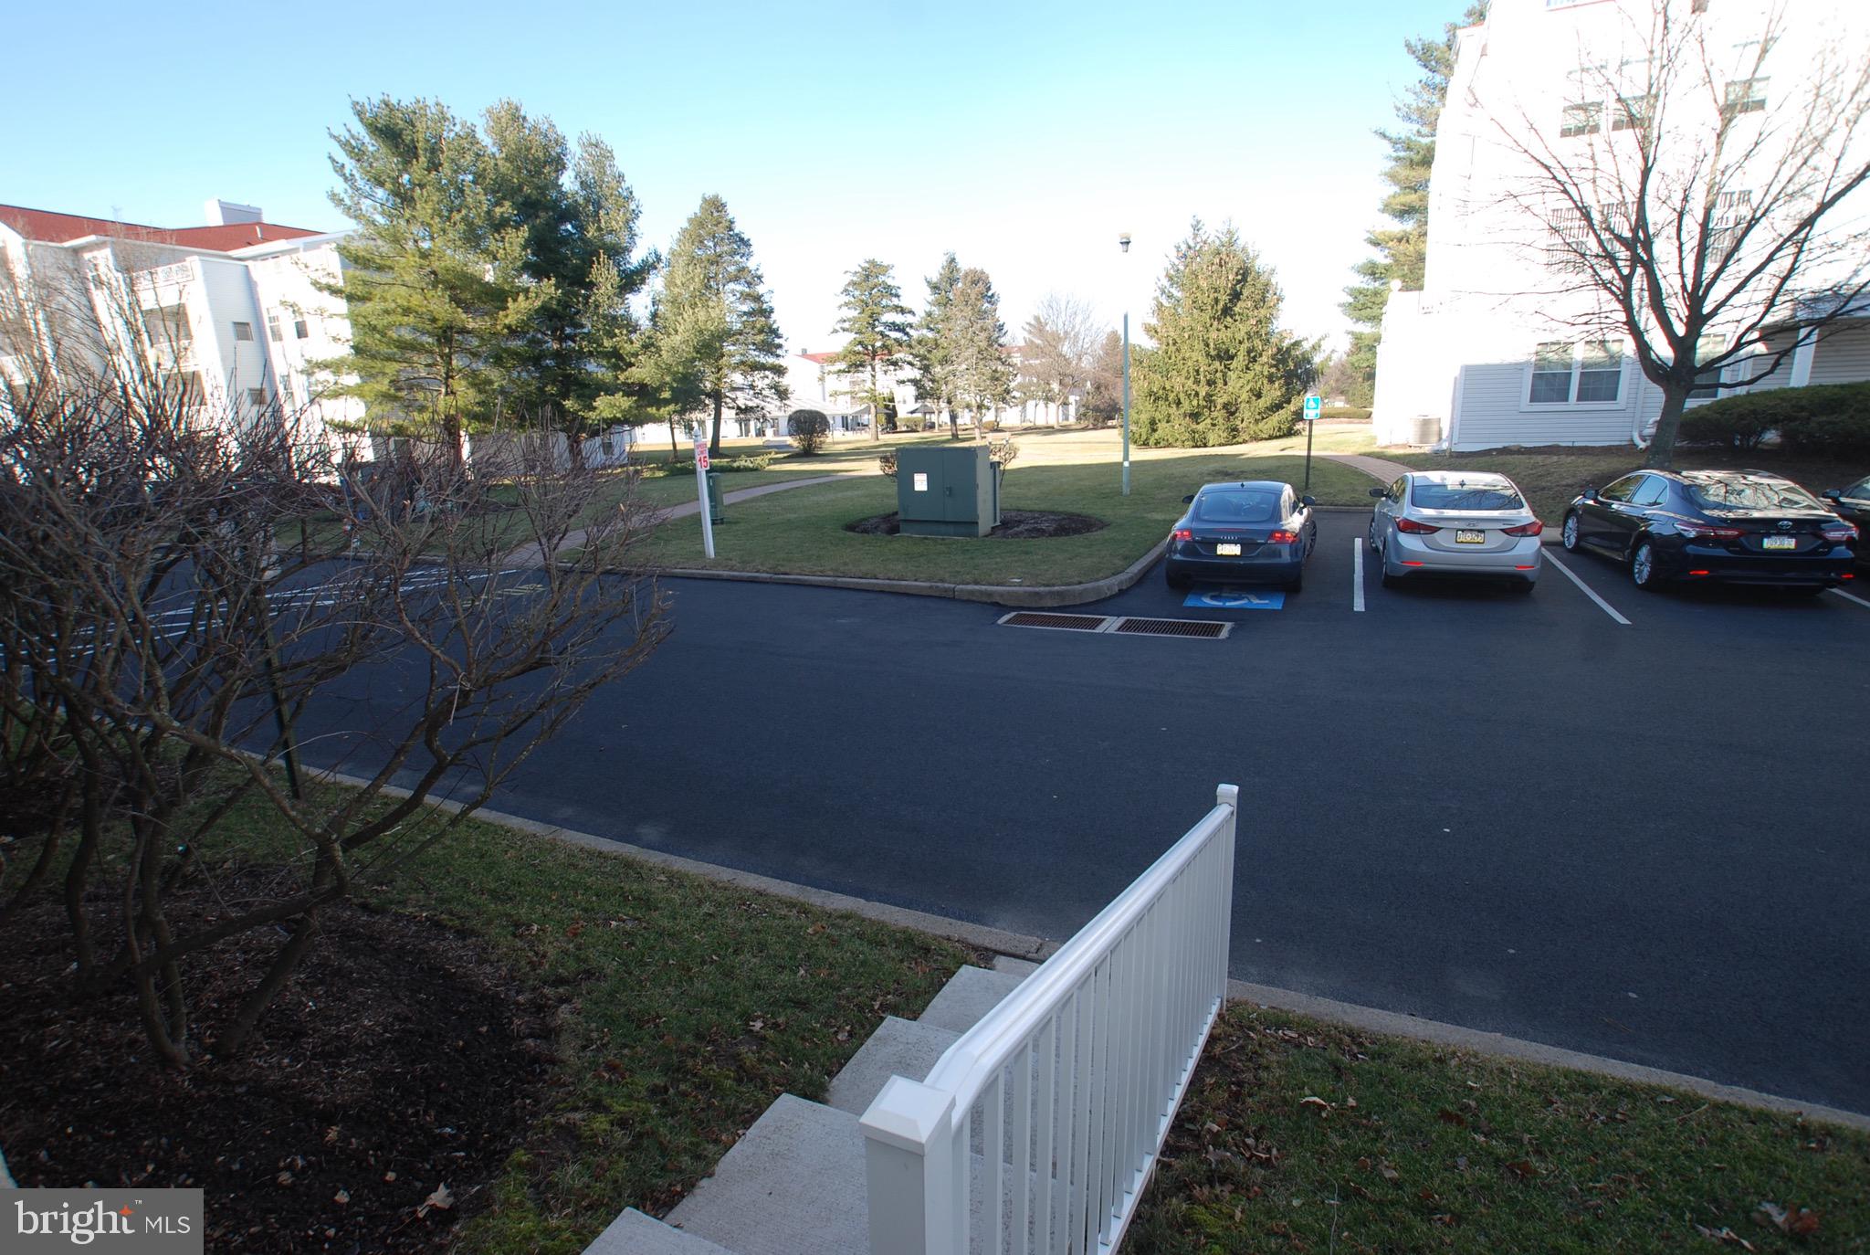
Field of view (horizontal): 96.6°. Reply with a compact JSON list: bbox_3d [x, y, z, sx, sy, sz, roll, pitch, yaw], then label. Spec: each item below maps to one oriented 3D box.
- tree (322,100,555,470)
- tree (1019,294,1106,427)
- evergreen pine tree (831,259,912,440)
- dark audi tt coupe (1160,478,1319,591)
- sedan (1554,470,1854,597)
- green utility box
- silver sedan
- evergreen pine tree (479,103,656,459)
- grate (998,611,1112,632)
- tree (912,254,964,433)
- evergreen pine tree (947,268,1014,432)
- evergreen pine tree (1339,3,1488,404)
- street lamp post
[{"bbox_3d":[-17.943,-11.929,29.943,8.000,12.860,8.000,-1,14,0],"label":"tree"},{"bbox_3d":[12.438,-26.566,83.412,8.075,12.701,8.075,-2,14,0],"label":"tree"},{"bbox_3d":[-4.525,-19.276,58.500,5.394,12.005,5.394,-2,14,0],"label":"evergreen pine tree"},{"bbox_3d":[4.859,-1.538,12.991,1.850,1.360,4.190,5,17,26],"label":"dark audi tt coupe"},{"bbox_3d":[10.819,-1.527,11.966,1.850,1.450,4.880,4,16,22],"label":"sedan"},{"bbox_3d":[0.339,-2.836,17.126,1.770,1.720,1.300,5,16,25],"label":"green utility box"},{"bbox_3d":[7.720,-1.590,12.500,1.800,1.440,4.570,4,16,25],"label":"silver sedan"},{"bbox_3d":[-14.804,-13.475,33.816,7.000,13.920,7.000,-1,14,0],"label":"evergreen pine tree"},{"bbox_3d":[1.566,-0.048,10.607,1.270,0.060,0.660,4,16,23],"label":"grate"},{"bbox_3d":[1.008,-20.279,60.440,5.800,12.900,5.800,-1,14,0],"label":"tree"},{"bbox_3d":[3.136,-19.174,58.602,5.200,11.550,5.200,-1,14,0],"label":"evergreen pine tree"},{"bbox_3d":[23.534,-18.603,37.840,7.360,17.280,7.360,-2,14,0],"label":"evergreen pine tree"},{"bbox_3d":[4.197,-5.694,18.328,0.280,5.560,0.280,-1,14,0],"label":"street lamp post"}]

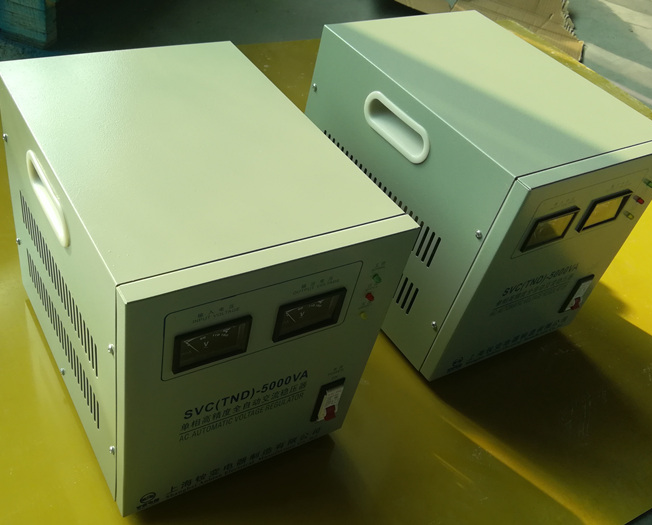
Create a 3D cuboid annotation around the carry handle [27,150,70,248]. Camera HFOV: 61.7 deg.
[{"bbox_3d":[-0.212,-0.055,0.444,0.033,0.041,0.109,-16,49,-34],"label":"carry handle"}]

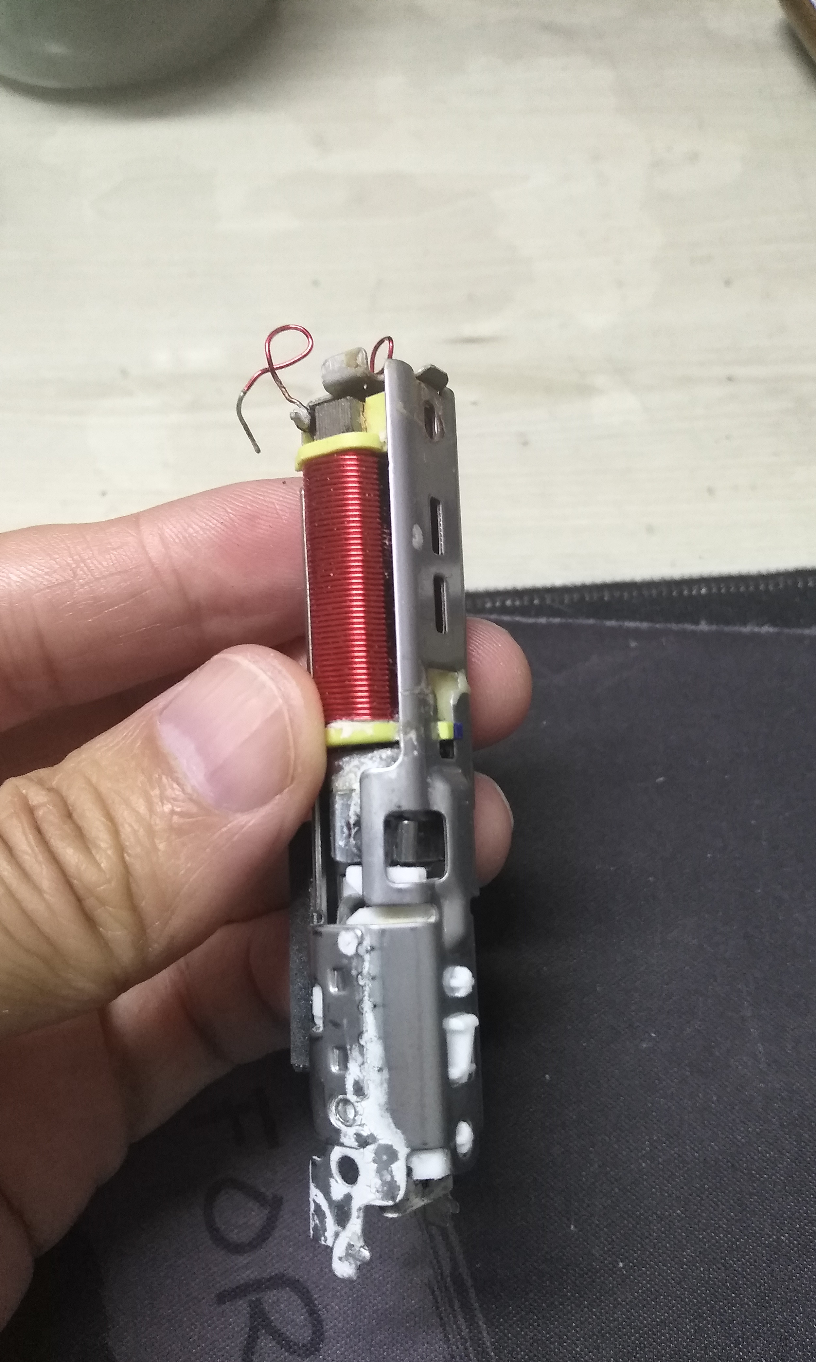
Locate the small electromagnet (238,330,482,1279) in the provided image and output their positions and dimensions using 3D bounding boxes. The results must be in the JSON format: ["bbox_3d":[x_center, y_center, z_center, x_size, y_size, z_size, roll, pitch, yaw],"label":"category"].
[{"bbox_3d":[-0.004,0.011,0.108,0.018,0.015,0.091,-4,86,38],"label":"small electromagnet"}]

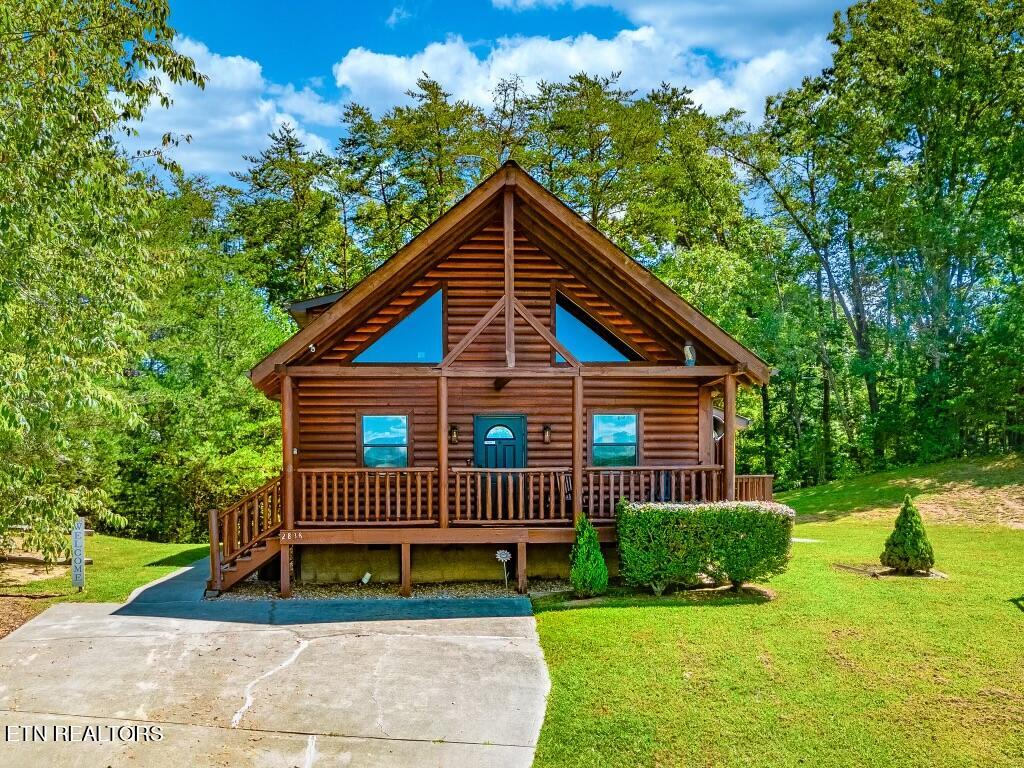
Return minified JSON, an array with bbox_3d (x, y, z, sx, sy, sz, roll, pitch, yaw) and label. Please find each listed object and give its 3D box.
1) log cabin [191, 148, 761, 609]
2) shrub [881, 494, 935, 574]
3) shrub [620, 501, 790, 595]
[{"bbox_3d":[-0.500,-0.150,17.700,10.200,7.550,11.000,0,-1,-4],"label":"log cabin"},{"bbox_3d":[7.450,2.820,13.400,1.020,1.480,1.020,0,-1,-4],"label":"shrub"},{"bbox_3d":[3.080,2.720,11.650,2.700,1.460,1.200,0,-1,-4],"label":"shrub"}]

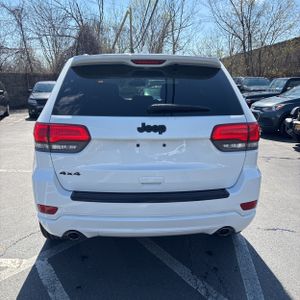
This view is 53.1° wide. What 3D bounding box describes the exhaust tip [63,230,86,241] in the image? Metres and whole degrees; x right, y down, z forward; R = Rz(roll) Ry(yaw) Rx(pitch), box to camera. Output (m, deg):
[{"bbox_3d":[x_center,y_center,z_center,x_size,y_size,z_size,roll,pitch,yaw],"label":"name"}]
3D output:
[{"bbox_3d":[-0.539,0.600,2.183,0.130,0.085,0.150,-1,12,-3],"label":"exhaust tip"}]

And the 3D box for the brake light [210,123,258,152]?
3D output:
[{"bbox_3d":[0.632,-0.110,2.150,0.460,0.210,0.250,-1,12,-3],"label":"brake light"}]

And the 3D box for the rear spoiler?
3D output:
[{"bbox_3d":[-0.021,-0.668,2.255,1.120,0.110,0.270,-1,12,-3],"label":"rear spoiler"}]

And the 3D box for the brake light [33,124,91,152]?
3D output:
[{"bbox_3d":[-0.627,-0.101,2.084,0.460,0.210,0.250,-1,12,-3],"label":"brake light"}]

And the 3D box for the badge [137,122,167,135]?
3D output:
[{"bbox_3d":[0.014,-0.140,1.998,0.197,0.080,0.015,-1,12,-3],"label":"badge"}]

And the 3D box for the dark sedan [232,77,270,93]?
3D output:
[{"bbox_3d":[5.832,-3.116,16.000,1.850,1.520,4.600,7,13,29],"label":"dark sedan"}]

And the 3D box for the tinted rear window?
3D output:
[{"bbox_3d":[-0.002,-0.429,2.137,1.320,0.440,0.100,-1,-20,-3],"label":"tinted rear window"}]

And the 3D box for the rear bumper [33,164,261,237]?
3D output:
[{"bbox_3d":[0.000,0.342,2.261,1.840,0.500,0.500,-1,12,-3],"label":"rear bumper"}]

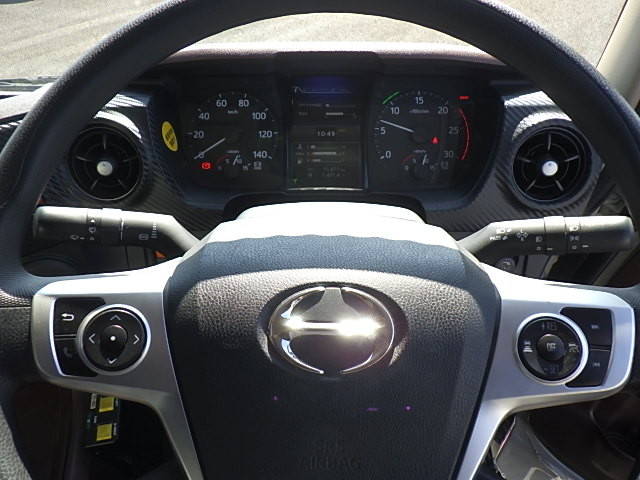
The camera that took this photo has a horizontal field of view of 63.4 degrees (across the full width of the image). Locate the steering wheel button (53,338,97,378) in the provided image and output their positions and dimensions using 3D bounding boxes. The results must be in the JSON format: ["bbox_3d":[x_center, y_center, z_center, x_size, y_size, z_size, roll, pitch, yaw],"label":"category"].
[{"bbox_3d":[-0.151,0.072,0.319,0.025,0.009,0.023,0,80,0],"label":"steering wheel button"}]

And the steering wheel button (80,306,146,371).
[{"bbox_3d":[-0.128,0.062,0.321,0.040,0.011,0.039,0,80,0],"label":"steering wheel button"}]

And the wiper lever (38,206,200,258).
[{"bbox_3d":[-0.144,-0.005,0.373,0.120,0.034,0.037,0,80,-5],"label":"wiper lever"}]

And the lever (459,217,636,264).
[{"bbox_3d":[0.160,0.001,0.374,0.126,0.034,0.036,0,80,5],"label":"lever"}]

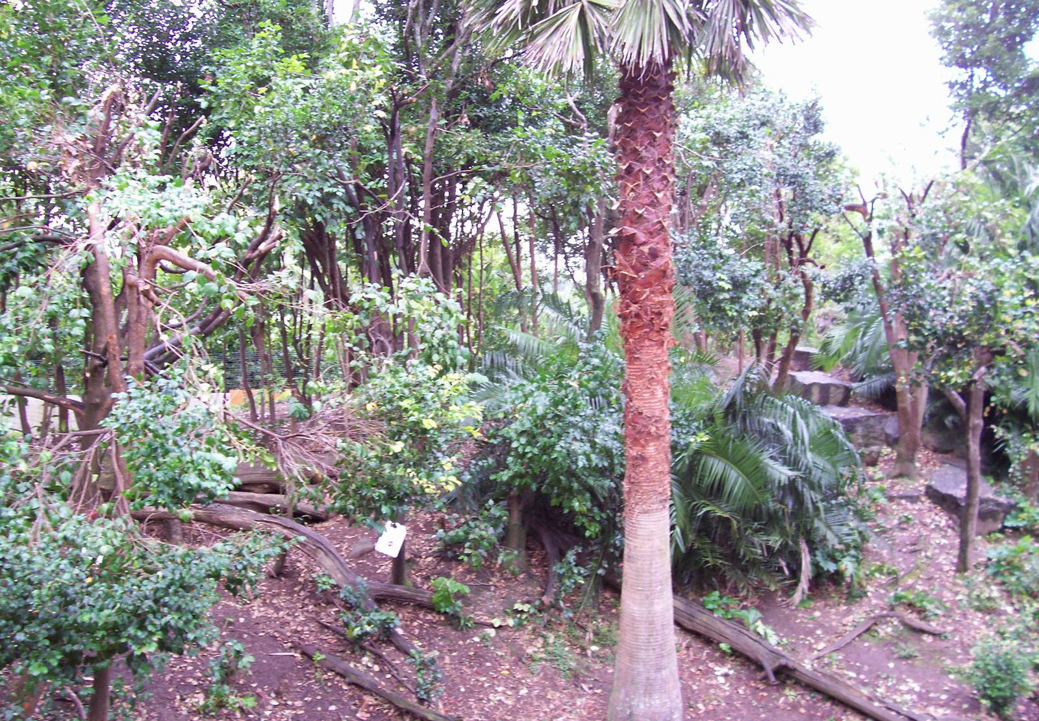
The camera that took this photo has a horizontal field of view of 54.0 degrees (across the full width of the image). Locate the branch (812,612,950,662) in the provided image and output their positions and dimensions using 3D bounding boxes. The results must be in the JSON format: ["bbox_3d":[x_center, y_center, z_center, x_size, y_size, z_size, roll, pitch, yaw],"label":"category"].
[{"bbox_3d":[2.708,2.188,8.162,1.400,0.120,0.560,-2,4,-23],"label":"branch"}]

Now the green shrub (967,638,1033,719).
[{"bbox_3d":[3.205,2.119,6.806,0.440,0.500,0.420,0,4,0],"label":"green shrub"}]

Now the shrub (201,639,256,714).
[{"bbox_3d":[-1.956,2.122,6.858,0.370,0.470,0.350,0,4,0],"label":"shrub"}]

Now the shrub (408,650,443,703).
[{"bbox_3d":[-0.640,2.158,6.964,0.230,0.340,0.220,0,4,0],"label":"shrub"}]

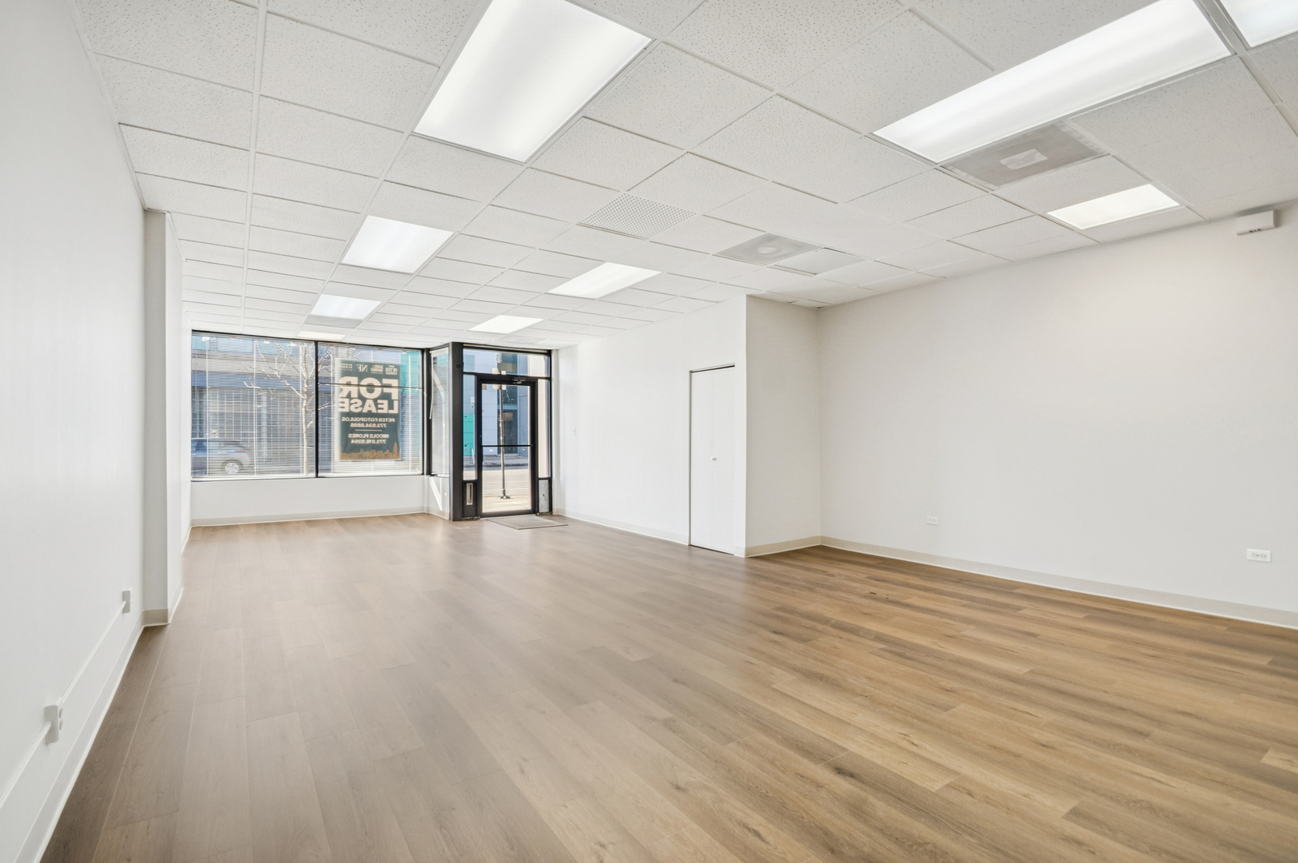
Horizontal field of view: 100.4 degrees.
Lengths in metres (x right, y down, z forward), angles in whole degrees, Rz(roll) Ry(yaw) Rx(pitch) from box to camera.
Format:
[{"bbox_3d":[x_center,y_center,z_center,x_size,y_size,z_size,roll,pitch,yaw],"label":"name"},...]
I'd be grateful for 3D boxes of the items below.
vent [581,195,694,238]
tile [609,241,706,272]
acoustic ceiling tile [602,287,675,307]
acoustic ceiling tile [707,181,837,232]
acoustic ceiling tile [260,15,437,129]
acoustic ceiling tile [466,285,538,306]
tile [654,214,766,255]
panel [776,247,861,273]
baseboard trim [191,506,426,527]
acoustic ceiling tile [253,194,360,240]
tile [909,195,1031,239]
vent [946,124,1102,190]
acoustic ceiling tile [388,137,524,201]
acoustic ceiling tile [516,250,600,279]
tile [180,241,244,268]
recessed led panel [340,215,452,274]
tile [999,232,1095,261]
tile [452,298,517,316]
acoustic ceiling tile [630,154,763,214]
[{"bbox_3d":[-0.082,-1.500,3.763,0.600,0.030,0.600,0,-1,-35],"label":"vent"},{"bbox_3d":[0.078,-1.434,4.452,0.600,0.020,0.600,-1,1,-35],"label":"tile"},{"bbox_3d":[-0.125,-1.462,5.916,0.600,0.022,0.600,0,-1,-34],"label":"acoustic ceiling tile"},{"bbox_3d":[0.809,-1.488,3.603,0.600,0.020,0.600,0,-1,-34],"label":"acoustic ceiling tile"},{"bbox_3d":[-1.296,-1.516,2.325,0.606,0.022,0.595,0,-2,-35],"label":"acoustic ceiling tile"},{"bbox_3d":[-1.521,-1.423,5.611,0.600,0.020,0.600,-1,1,-35],"label":"acoustic ceiling tile"},{"bbox_3d":[0.430,-1.433,3.953,0.600,0.020,0.600,-1,1,-35],"label":"tile"},{"bbox_3d":[1.494,-1.498,4.747,0.590,0.040,0.590,0,-1,-35],"label":"panel"},{"bbox_3d":[-4.780,1.220,7.790,2.850,0.100,0.020,0,-1,-22],"label":"baseboard trim"},{"bbox_3d":[-2.386,-1.481,3.737,0.600,0.025,0.600,0,-1,-35],"label":"acoustic ceiling tile"},{"bbox_3d":[2.138,-1.445,3.650,0.600,0.020,0.600,-1,1,-35],"label":"tile"},{"bbox_3d":[2.088,-1.533,3.022,0.580,0.040,0.580,0,-1,-34],"label":"vent"},{"bbox_3d":[-1.063,-1.406,2.929,0.600,0.020,0.600,-1,1,-35],"label":"acoustic ceiling tile"},{"bbox_3d":[-0.821,-1.482,4.779,0.600,0.022,0.600,0,-1,-34],"label":"acoustic ceiling tile"},{"bbox_3d":[-3.550,-1.449,4.424,0.394,0.022,0.595,0,-2,-35],"label":"tile"},{"bbox_3d":[-2.043,-1.479,4.311,0.606,0.060,1.189,0,-2,-35],"label":"recessed led panel"},{"bbox_3d":[3.205,-1.504,4.421,0.424,0.022,0.595,0,-2,-35],"label":"tile"},{"bbox_3d":[-1.899,-1.422,6.150,0.606,0.022,0.595,0,-2,-35],"label":"tile"},{"bbox_3d":[0.287,-1.495,3.286,0.600,0.020,0.600,0,-1,-34],"label":"acoustic ceiling tile"}]

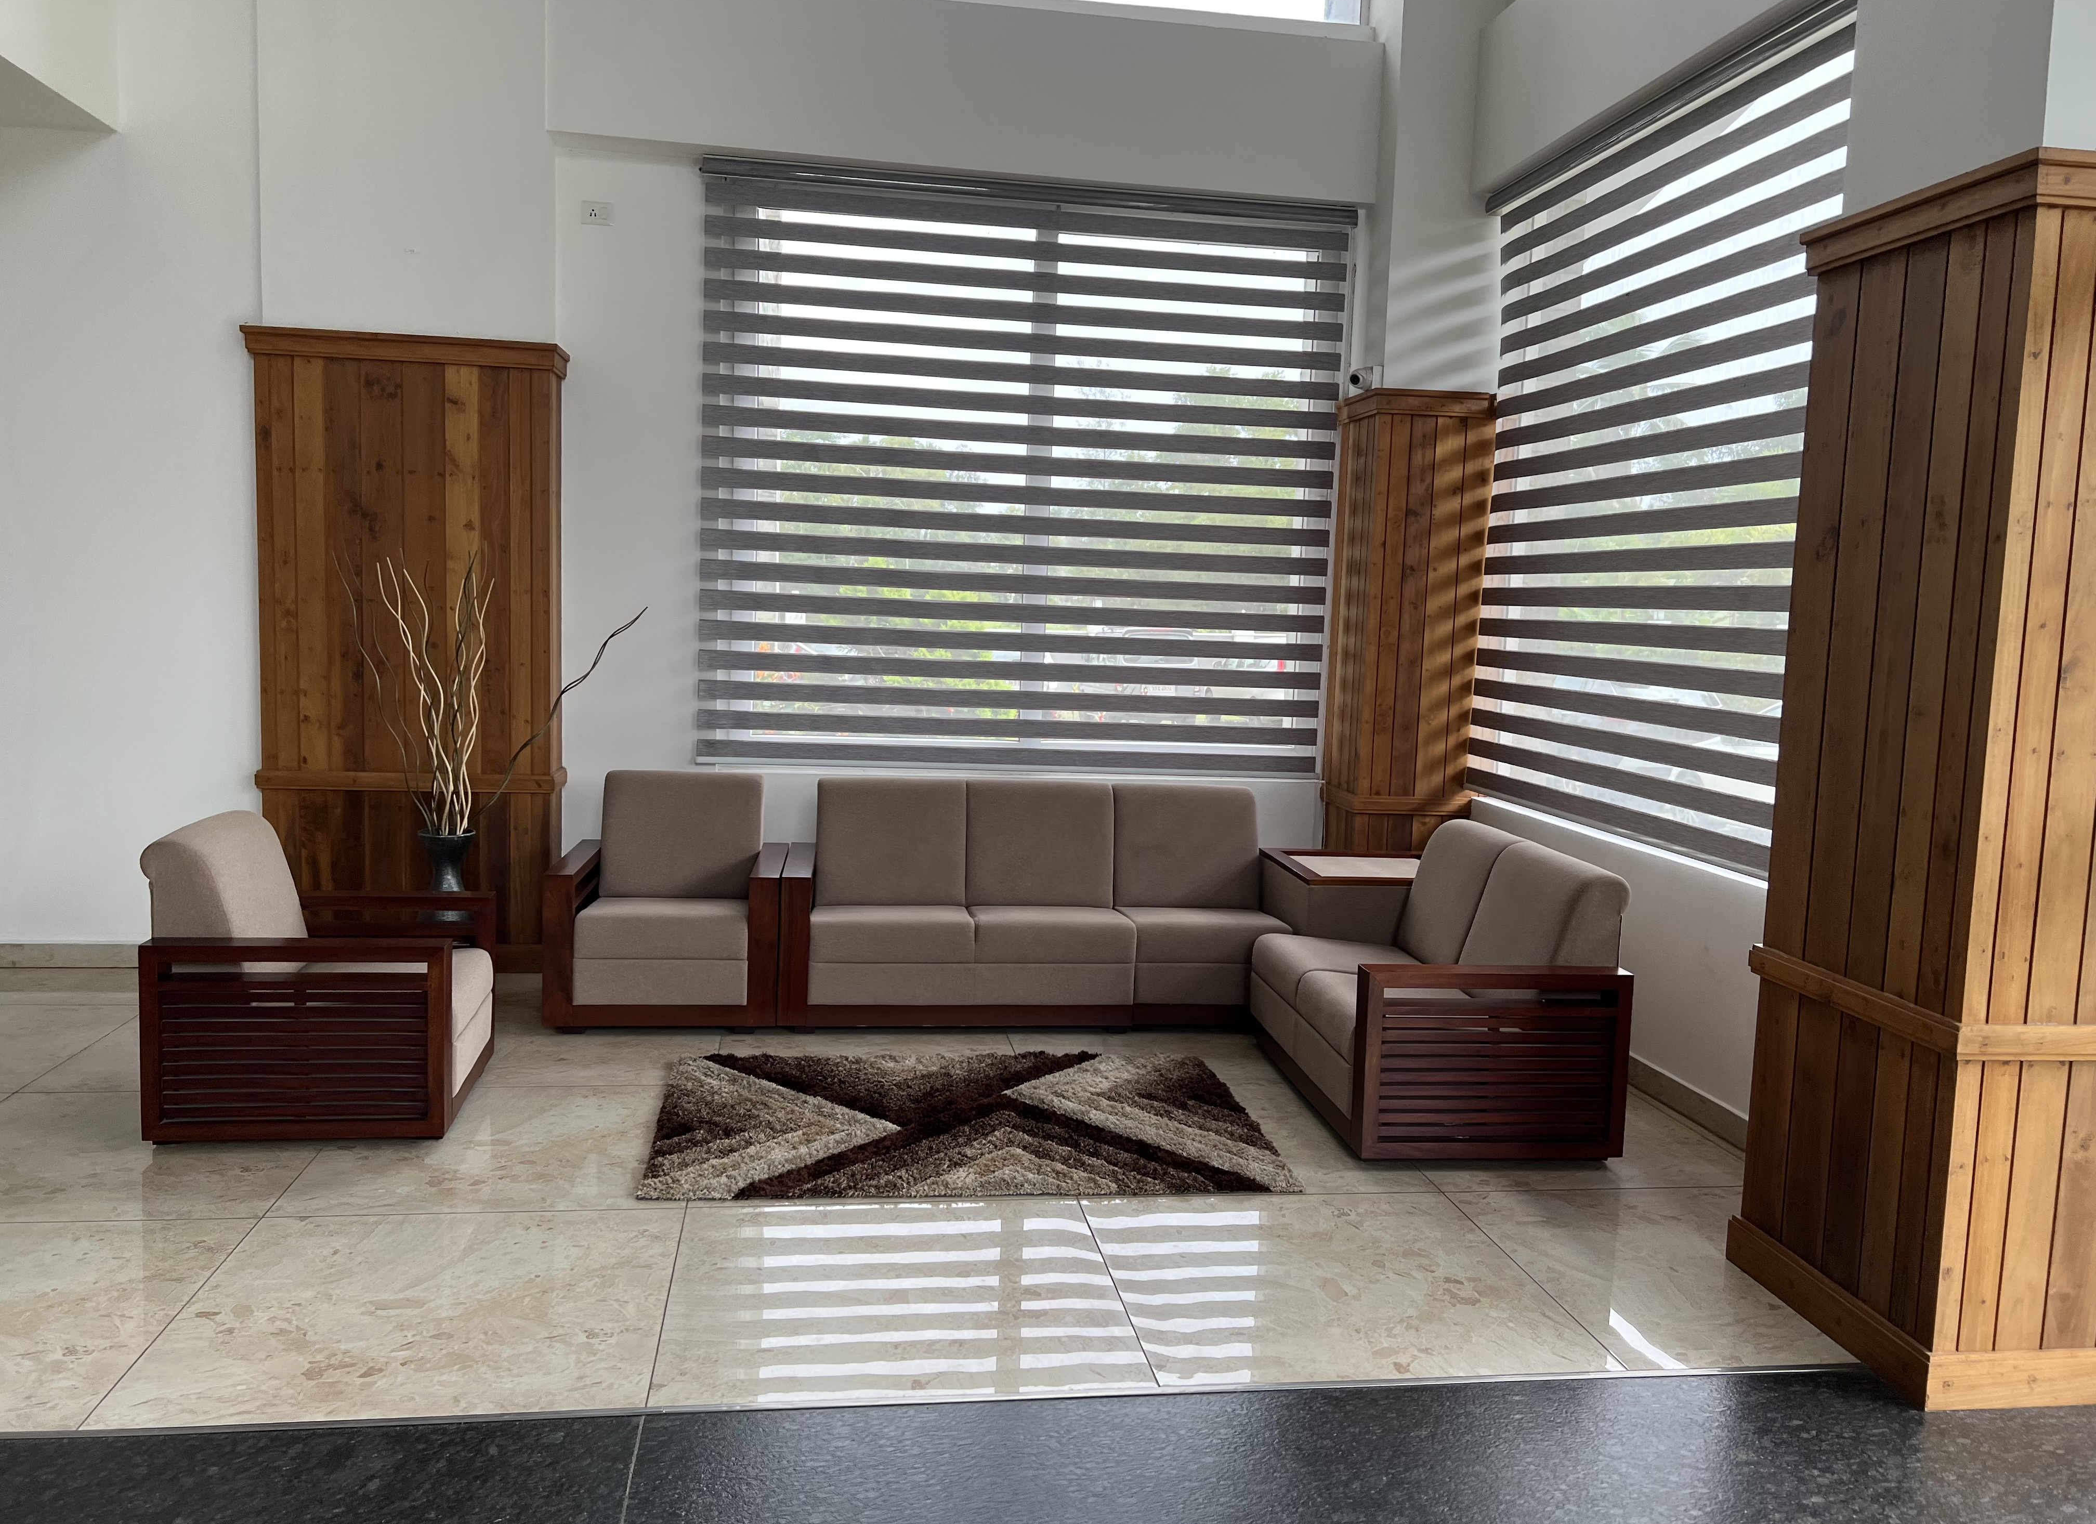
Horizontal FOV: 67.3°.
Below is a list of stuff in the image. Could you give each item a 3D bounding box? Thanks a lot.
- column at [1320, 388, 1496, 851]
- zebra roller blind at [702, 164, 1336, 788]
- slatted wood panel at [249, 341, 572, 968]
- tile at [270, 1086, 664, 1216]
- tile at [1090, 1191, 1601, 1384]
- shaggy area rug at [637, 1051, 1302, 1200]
[{"bbox_3d":[1.510,-0.309,6.771,0.534,2.457,0.538,1,6,-8],"label":"column"},{"bbox_3d":[-0.082,-1.181,6.670,2.708,2.452,0.140,1,6,-8],"label":"zebra roller blind"},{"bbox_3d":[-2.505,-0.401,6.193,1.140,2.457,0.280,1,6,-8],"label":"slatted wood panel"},{"bbox_3d":[-1.471,1.069,4.390,0.994,0.020,1.002,1,6,-8],"label":"tile"},{"bbox_3d":[0.649,1.220,3.708,1.002,0.020,0.986,1,6,-8],"label":"tile"},{"bbox_3d":[-0.260,1.056,4.697,1.756,0.035,1.176,1,6,-8],"label":"shaggy area rug"}]

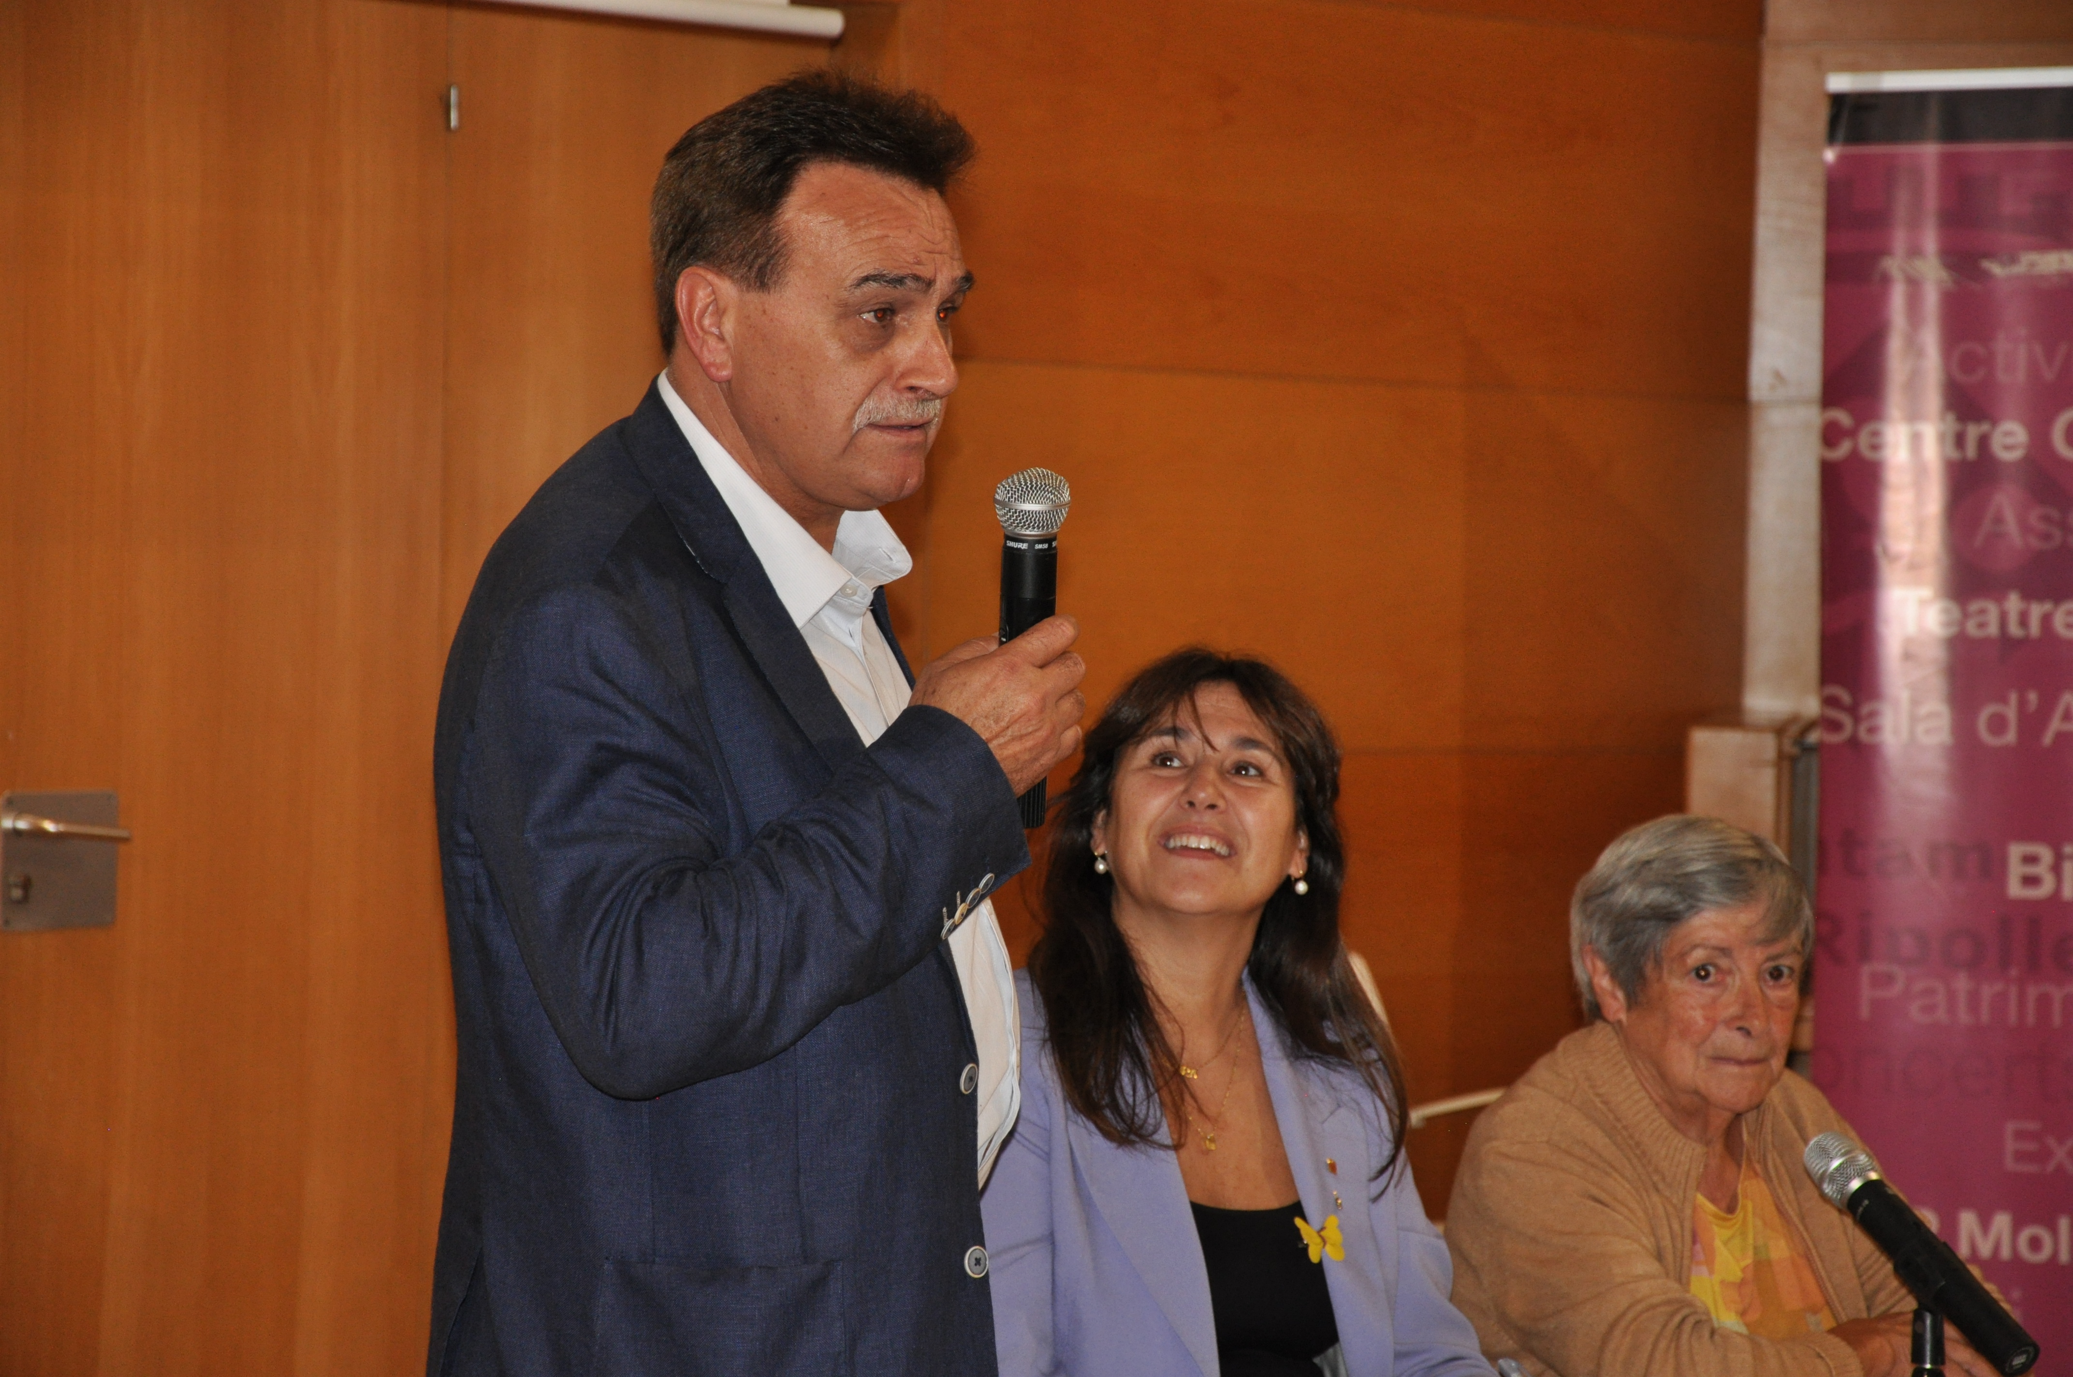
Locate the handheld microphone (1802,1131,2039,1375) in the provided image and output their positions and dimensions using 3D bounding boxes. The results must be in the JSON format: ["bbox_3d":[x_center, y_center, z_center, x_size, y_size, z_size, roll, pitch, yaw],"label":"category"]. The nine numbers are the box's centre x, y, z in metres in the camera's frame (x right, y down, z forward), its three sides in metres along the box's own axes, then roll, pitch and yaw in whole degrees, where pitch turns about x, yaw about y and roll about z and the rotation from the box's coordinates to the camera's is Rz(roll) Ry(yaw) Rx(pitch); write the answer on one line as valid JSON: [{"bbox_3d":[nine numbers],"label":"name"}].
[{"bbox_3d":[0.677,0.432,4.950,0.049,0.049,0.255,2,36,-44],"label":"handheld microphone"}]

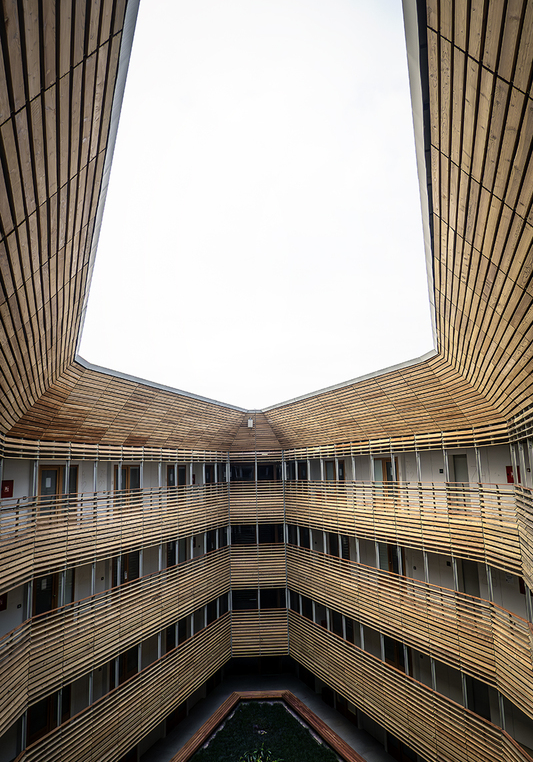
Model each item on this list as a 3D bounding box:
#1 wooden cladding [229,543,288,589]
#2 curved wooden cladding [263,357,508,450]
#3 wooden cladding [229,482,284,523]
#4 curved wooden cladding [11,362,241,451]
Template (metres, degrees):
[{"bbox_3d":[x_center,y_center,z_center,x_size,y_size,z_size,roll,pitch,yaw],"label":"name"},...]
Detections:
[{"bbox_3d":[-0.372,8.977,25.764,2.680,2.070,0.200,-1,-10,-2],"label":"wooden cladding"},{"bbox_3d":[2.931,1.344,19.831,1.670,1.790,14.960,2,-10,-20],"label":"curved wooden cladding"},{"bbox_3d":[-0.460,6.021,26.265,2.680,2.070,0.200,-1,-10,-2],"label":"wooden cladding"},{"bbox_3d":[-3.663,1.516,19.682,1.980,1.790,14.800,-5,-10,16],"label":"curved wooden cladding"}]

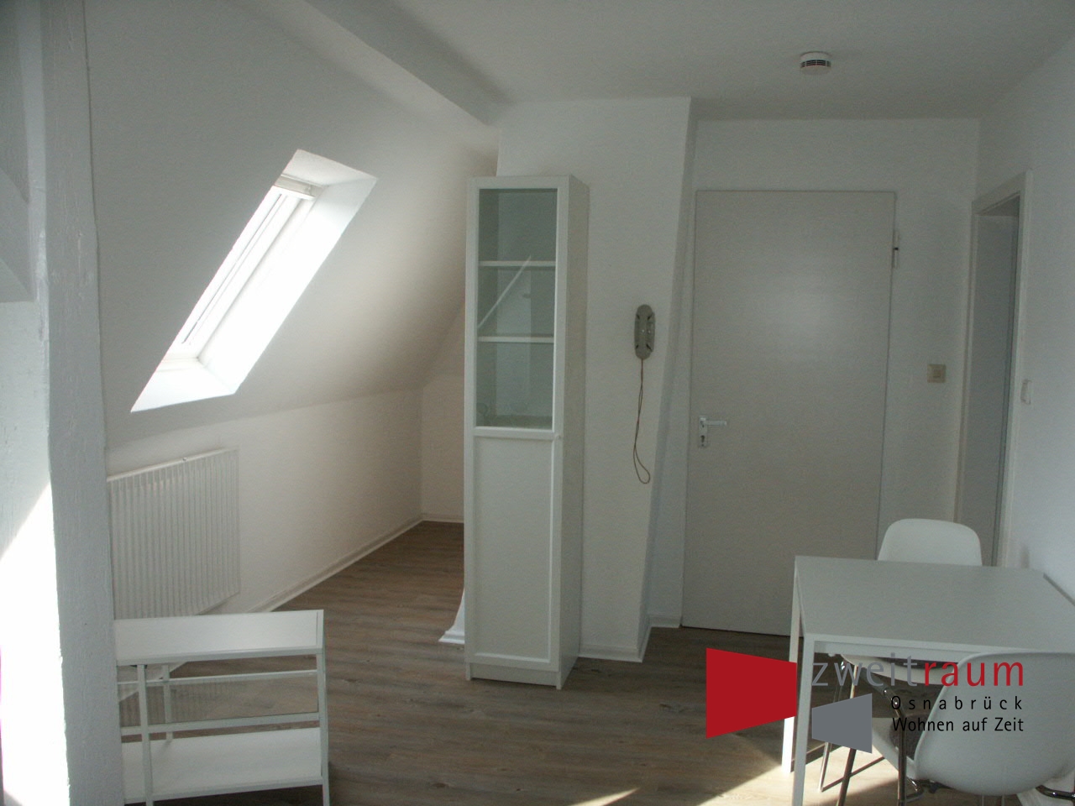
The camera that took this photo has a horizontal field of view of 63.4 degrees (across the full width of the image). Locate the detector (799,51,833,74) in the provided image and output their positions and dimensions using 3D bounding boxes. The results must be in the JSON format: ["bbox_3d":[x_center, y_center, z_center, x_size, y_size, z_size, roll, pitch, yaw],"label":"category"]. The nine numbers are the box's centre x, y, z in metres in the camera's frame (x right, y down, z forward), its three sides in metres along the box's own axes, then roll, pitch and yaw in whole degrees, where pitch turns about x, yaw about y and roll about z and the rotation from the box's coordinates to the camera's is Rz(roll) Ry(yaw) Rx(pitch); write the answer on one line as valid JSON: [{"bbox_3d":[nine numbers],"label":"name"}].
[{"bbox_3d":[0.946,-1.154,2.954,0.109,0.046,0.109,2,6,14],"label":"detector"}]

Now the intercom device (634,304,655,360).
[{"bbox_3d":[0.442,-0.293,3.590,0.085,0.225,0.065,2,6,14],"label":"intercom device"}]

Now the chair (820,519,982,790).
[{"bbox_3d":[1.230,0.823,2.801,0.515,0.810,0.540,3,6,23],"label":"chair"}]

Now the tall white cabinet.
[{"bbox_3d":[-0.047,0.120,3.552,0.400,2.020,0.330,2,6,15],"label":"tall white cabinet"}]

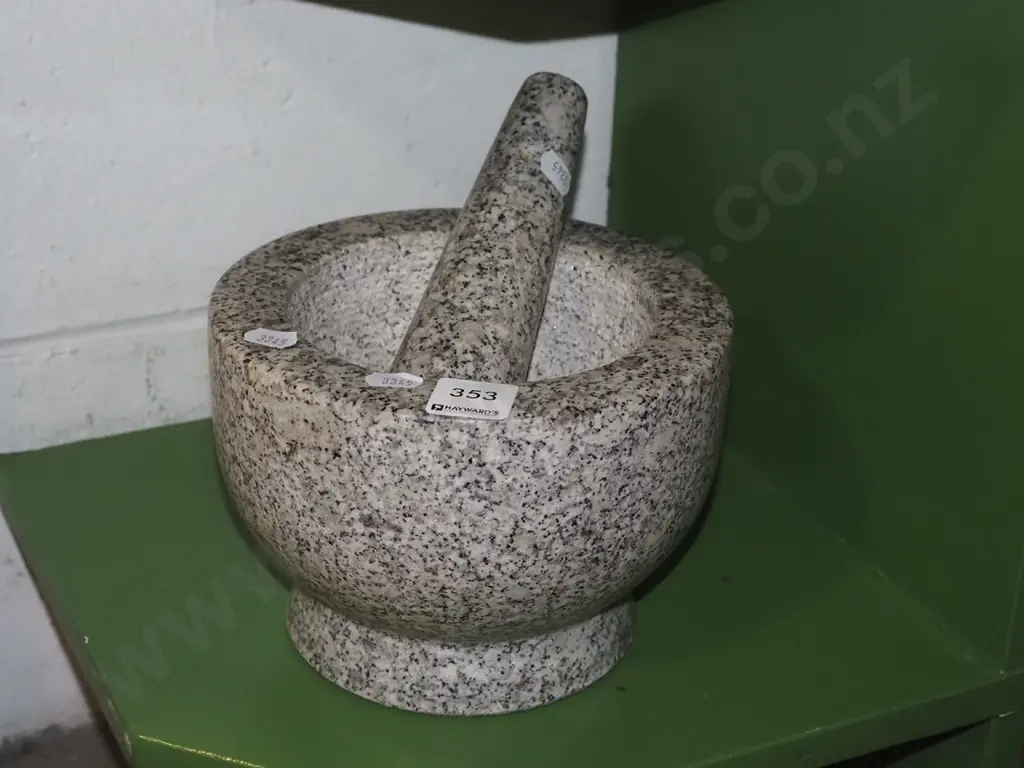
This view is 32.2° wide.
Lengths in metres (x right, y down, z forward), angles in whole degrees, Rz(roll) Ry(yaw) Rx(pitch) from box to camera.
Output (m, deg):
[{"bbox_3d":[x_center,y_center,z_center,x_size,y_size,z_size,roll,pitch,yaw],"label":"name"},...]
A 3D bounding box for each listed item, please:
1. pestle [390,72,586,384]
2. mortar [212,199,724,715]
[{"bbox_3d":[-0.010,-0.046,0.803,0.063,0.206,0.063,18,-10,0],"label":"pestle"},{"bbox_3d":[-0.019,0.035,0.793,0.224,0.159,0.224,2,26,0],"label":"mortar"}]

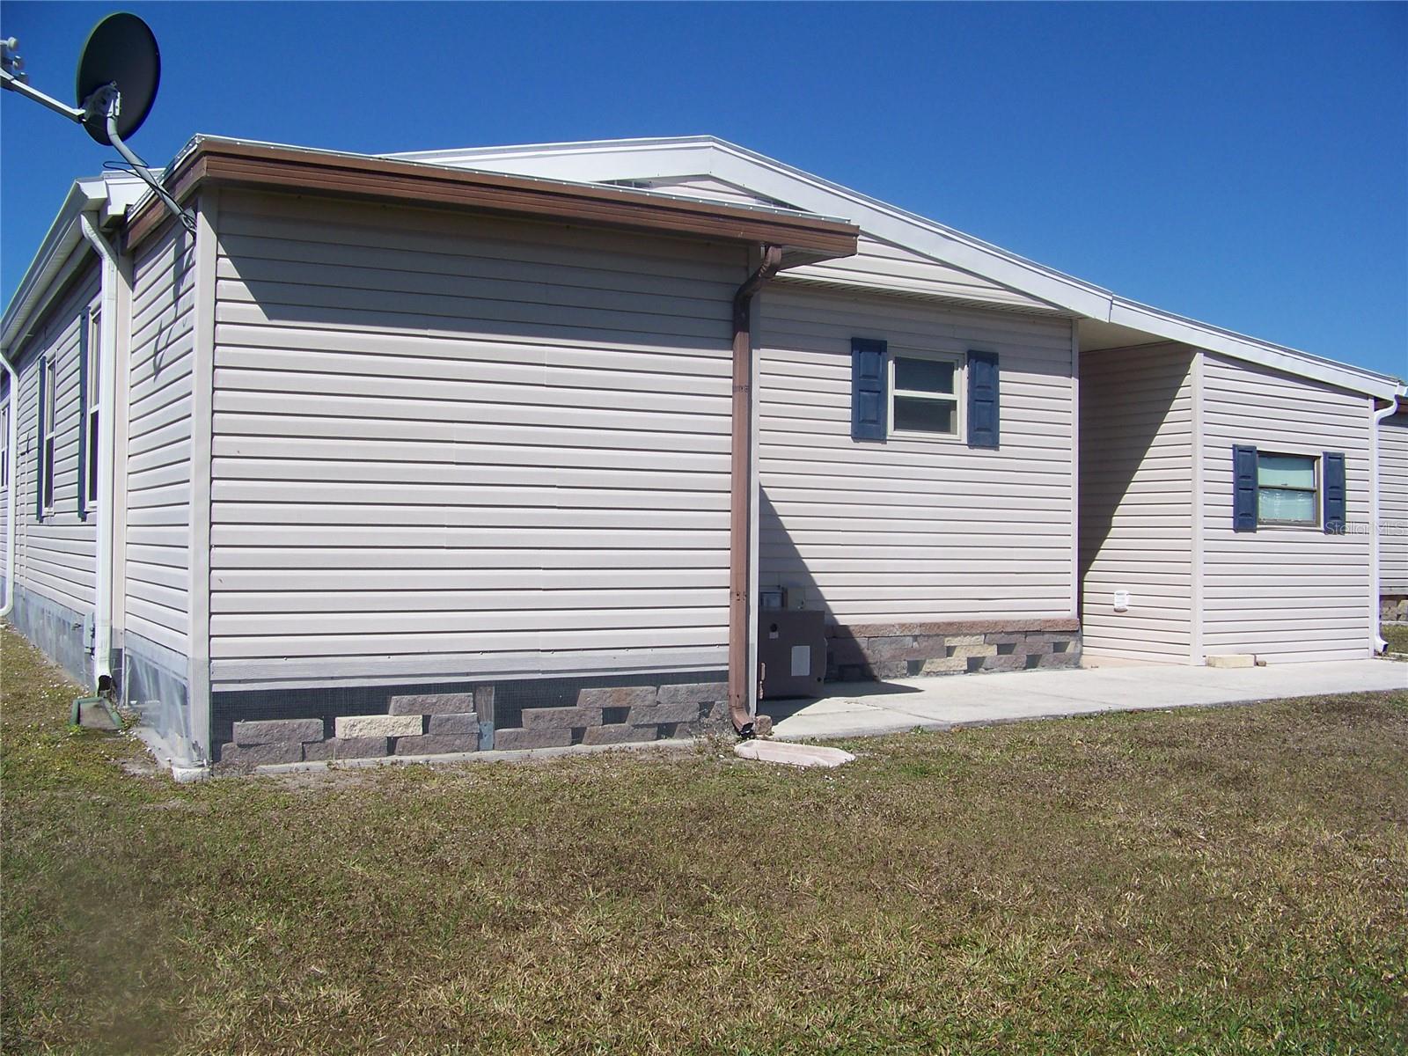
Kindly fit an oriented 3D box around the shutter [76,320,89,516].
[{"bbox_3d":[-4.445,-0.796,10.492,0.040,1.502,0.320,1,0,-29],"label":"shutter"}]

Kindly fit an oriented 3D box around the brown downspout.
[{"bbox_3d":[0.289,-0.201,8.010,0.085,2.625,0.420,1,0,-26],"label":"brown downspout"}]

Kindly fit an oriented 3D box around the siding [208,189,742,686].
[{"bbox_3d":[-1.048,-0.401,7.604,2.881,2.385,0.070,1,0,-26],"label":"siding"}]

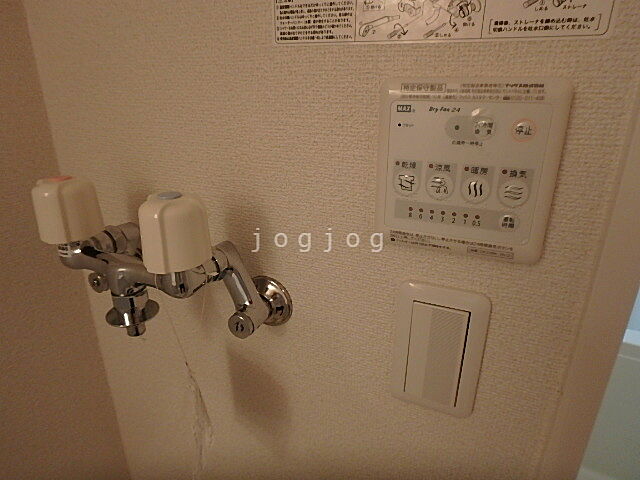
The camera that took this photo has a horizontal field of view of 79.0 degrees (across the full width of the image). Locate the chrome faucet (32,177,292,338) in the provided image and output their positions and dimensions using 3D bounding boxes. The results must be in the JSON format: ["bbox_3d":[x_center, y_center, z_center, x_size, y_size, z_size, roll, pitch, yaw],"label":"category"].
[{"bbox_3d":[-0.146,0.021,0.345,0.219,0.155,0.124,9,22,22],"label":"chrome faucet"}]

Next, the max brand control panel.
[{"bbox_3d":[0.098,-0.047,0.270,0.117,0.119,0.017,9,22,22],"label":"max brand control panel"}]

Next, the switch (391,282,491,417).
[{"bbox_3d":[0.097,0.094,0.324,0.070,0.120,0.010,9,23,21],"label":"switch"}]

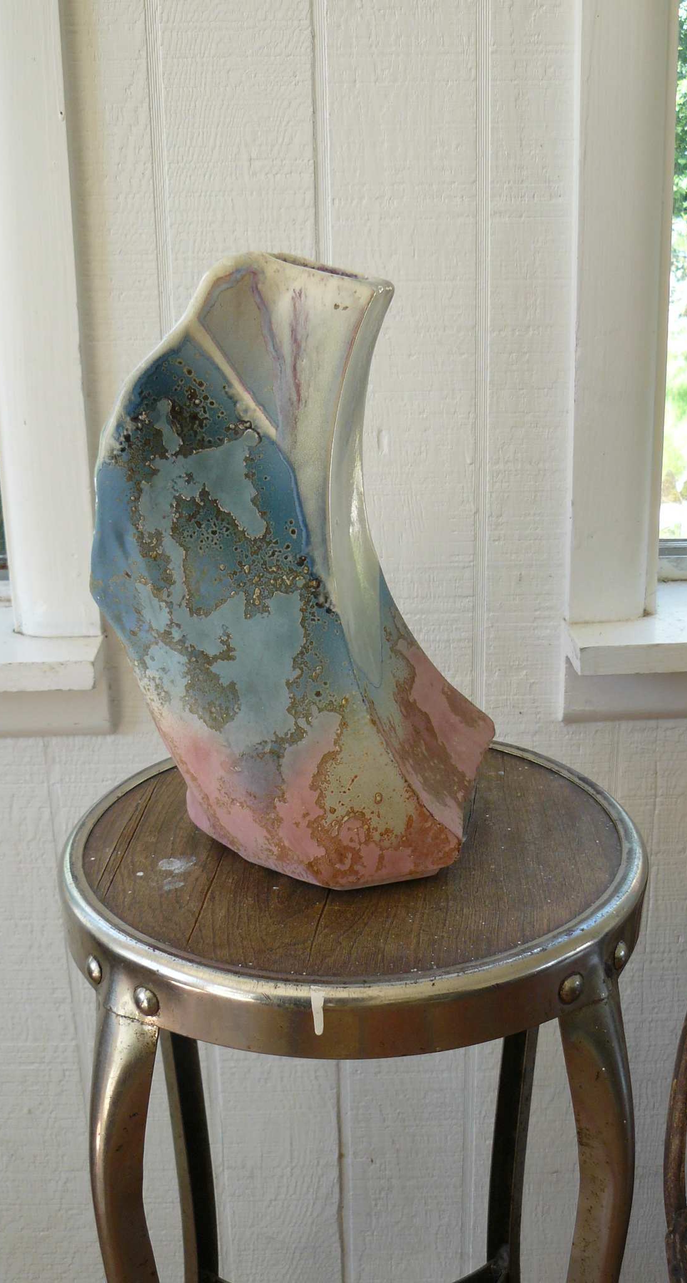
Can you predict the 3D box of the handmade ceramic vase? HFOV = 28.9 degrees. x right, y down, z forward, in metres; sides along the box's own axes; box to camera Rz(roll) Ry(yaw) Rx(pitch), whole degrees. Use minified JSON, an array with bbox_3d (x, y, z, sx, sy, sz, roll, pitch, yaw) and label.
[{"bbox_3d":[-0.028,-0.048,0.733,0.203,0.318,0.153,5,19,19],"label":"handmade ceramic vase"}]

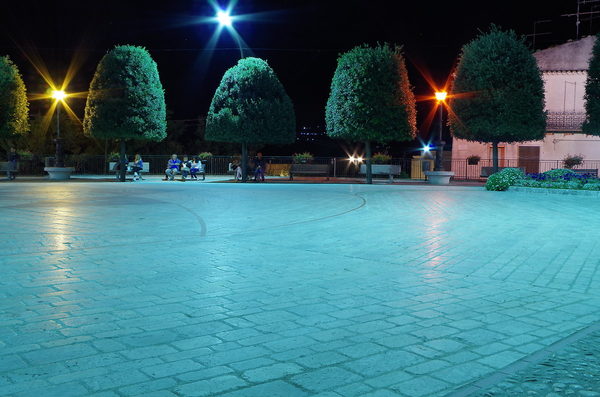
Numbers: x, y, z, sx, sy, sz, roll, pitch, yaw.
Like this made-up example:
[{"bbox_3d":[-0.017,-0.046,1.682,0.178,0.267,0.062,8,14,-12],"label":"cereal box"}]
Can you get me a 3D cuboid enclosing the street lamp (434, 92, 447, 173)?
[{"bbox_3d":[6.210,-2.986,28.600,0.520,3.600,0.520,1,4,2],"label":"street lamp"}]

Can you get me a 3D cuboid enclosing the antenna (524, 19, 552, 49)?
[{"bbox_3d":[15.814,-10.841,43.000,1.850,2.100,0.800,0,3,0],"label":"antenna"}]

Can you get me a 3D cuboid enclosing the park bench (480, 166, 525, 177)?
[{"bbox_3d":[9.100,-0.984,29.000,1.980,0.800,0.620,1,4,2],"label":"park bench"}]

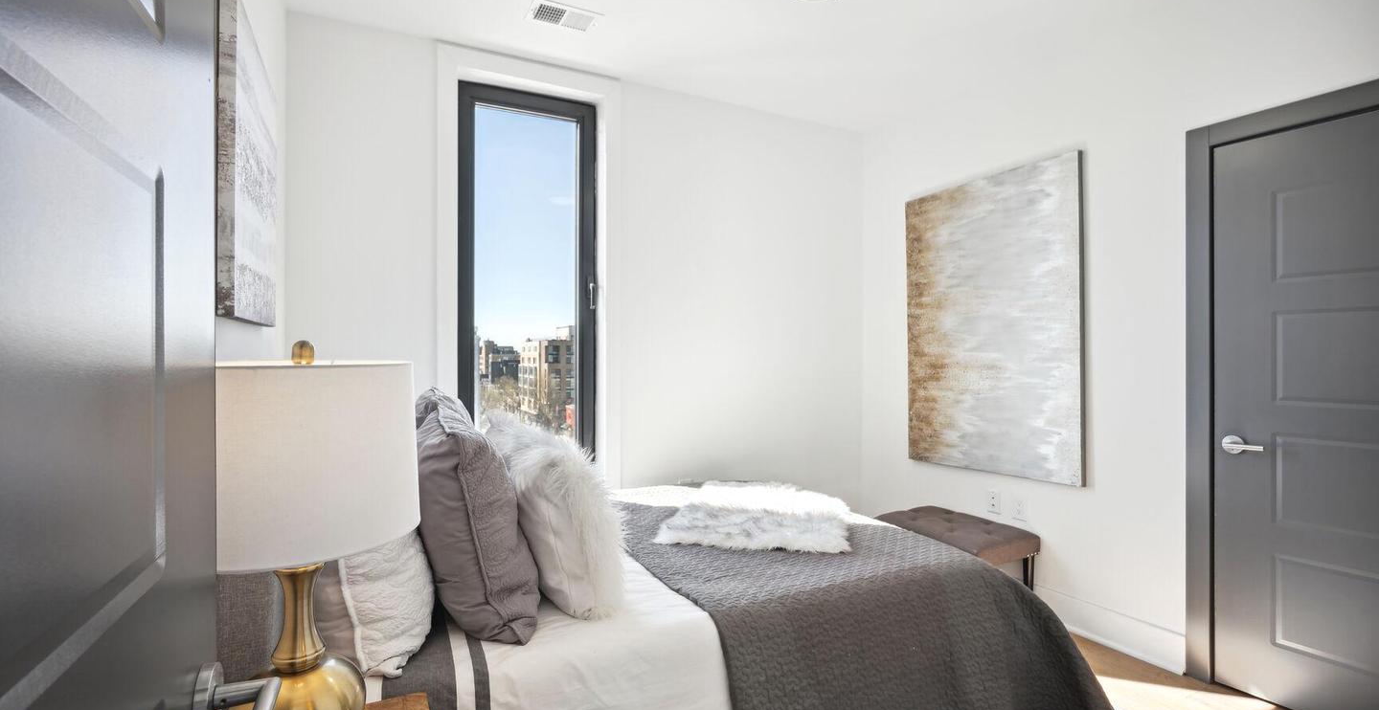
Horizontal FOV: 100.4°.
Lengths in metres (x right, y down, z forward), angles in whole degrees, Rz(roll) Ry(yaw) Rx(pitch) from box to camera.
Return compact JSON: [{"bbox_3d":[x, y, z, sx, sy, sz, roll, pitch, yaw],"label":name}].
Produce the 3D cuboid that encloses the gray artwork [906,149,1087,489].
[{"bbox_3d":[1.528,-0.154,2.979,0.037,1.510,0.930,0,0,-30],"label":"gray artwork"}]

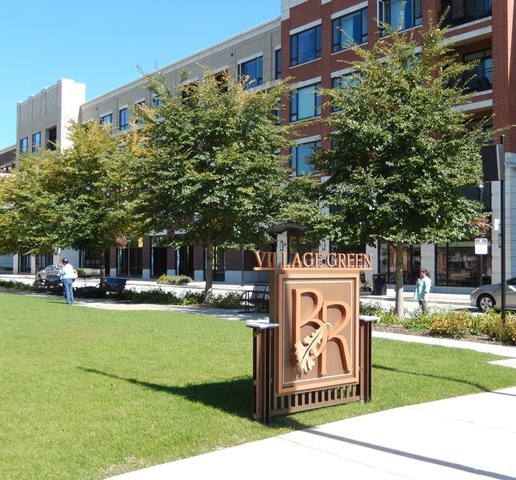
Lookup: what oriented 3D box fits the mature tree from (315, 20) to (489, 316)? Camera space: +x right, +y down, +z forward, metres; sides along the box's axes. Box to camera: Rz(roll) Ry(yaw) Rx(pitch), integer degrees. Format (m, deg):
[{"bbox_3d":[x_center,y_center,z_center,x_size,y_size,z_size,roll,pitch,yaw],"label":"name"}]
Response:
[{"bbox_3d":[4.007,-1.917,18.604,4.800,8.314,4.900,0,-1,0],"label":"mature tree"}]

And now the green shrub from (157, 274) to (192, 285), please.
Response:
[{"bbox_3d":[-5.601,2.647,44.667,1.300,0.640,2.400,1,-2,-38],"label":"green shrub"}]

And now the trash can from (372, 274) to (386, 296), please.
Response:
[{"bbox_3d":[5.400,1.950,29.600,0.600,0.940,0.600,1,-2,-39],"label":"trash can"}]

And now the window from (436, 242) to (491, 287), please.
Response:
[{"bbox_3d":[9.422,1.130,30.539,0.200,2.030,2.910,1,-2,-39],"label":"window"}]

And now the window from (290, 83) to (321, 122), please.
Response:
[{"bbox_3d":[2.824,-8.017,39.039,0.200,1.870,2.710,1,-2,-39],"label":"window"}]

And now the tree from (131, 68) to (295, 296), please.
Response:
[{"bbox_3d":[-1.768,-2.061,25.661,6.000,8.968,6.300,0,-1,0],"label":"tree"}]

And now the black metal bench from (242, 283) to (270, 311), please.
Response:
[{"bbox_3d":[0.228,1.844,20.567,0.620,0.880,1.800,1,-2,-38],"label":"black metal bench"}]

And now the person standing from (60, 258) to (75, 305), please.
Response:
[{"bbox_3d":[-7.200,1.570,25.150,0.480,1.750,0.560,-1,-1,37],"label":"person standing"}]

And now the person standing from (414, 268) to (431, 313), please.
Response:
[{"bbox_3d":[5.070,1.630,20.500,0.420,1.550,0.500,1,-1,-21],"label":"person standing"}]

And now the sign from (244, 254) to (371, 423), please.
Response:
[{"bbox_3d":[0.669,1.017,7.482,1.780,1.770,0.280,1,-2,-38],"label":"sign"}]

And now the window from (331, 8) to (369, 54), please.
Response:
[{"bbox_3d":[5.043,-11.393,36.345,0.200,1.820,2.680,1,-2,-39],"label":"window"}]

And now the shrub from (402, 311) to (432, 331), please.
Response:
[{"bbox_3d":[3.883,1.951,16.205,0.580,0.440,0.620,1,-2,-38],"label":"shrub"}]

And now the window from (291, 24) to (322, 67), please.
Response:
[{"bbox_3d":[2.910,-11.821,40.717,0.150,1.925,2.836,1,-2,-38],"label":"window"}]

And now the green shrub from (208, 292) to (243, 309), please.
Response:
[{"bbox_3d":[-1.190,2.180,24.400,0.850,0.540,1.000,1,-2,-39],"label":"green shrub"}]

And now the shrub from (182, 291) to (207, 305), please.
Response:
[{"bbox_3d":[-2.386,2.164,25.028,0.650,0.480,0.780,1,-2,-38],"label":"shrub"}]

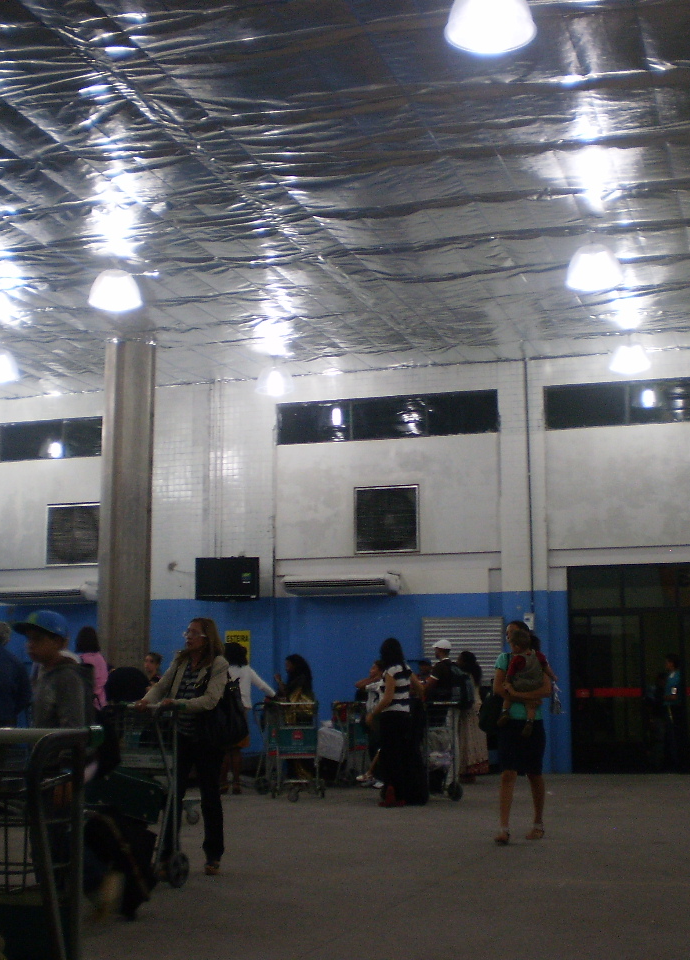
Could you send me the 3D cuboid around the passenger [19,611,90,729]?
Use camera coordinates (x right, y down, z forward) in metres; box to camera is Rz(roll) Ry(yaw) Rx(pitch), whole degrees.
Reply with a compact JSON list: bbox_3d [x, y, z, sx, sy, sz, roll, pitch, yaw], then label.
[{"bbox_3d":[-1.353,1.384,6.469,0.480,1.460,0.400,3,-10,-16],"label":"passenger"}]

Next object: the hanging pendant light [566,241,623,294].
[{"bbox_3d":[2.526,-2.157,13.450,0.540,0.420,0.540,0,-10,0],"label":"hanging pendant light"}]

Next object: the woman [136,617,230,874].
[{"bbox_3d":[-0.941,1.586,7.973,0.600,1.531,0.480,9,-13,-44],"label":"woman"}]

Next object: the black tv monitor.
[{"bbox_3d":[-1.841,1.554,20.855,1.030,0.670,0.110,-2,-10,9],"label":"black tv monitor"}]

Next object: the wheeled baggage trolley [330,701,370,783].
[{"bbox_3d":[0.211,3.179,16.086,0.580,1.040,0.880,4,-10,-26],"label":"wheeled baggage trolley"}]

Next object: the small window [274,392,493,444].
[{"bbox_3d":[0.625,-0.964,20.782,3.570,0.670,0.120,-3,-10,17],"label":"small window"}]

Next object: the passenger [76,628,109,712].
[{"bbox_3d":[-2.210,2.090,11.513,0.460,1.639,0.300,4,-10,-20],"label":"passenger"}]

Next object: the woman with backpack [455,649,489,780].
[{"bbox_3d":[1.603,2.983,16.734,0.420,1.640,0.450,-1,-9,6],"label":"woman with backpack"}]

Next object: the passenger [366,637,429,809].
[{"bbox_3d":[0.506,2.347,12.981,0.500,1.635,0.450,7,-12,-37],"label":"passenger"}]

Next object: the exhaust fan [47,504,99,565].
[{"bbox_3d":[-4.481,0.901,22.049,1.020,1.040,0.250,-3,-10,17],"label":"exhaust fan"}]

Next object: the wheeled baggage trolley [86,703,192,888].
[{"bbox_3d":[-1.340,1.772,7.557,0.930,1.030,0.580,9,-13,-44],"label":"wheeled baggage trolley"}]

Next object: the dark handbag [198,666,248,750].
[{"bbox_3d":[-0.739,1.356,7.900,0.350,0.490,0.170,7,-12,-36],"label":"dark handbag"}]

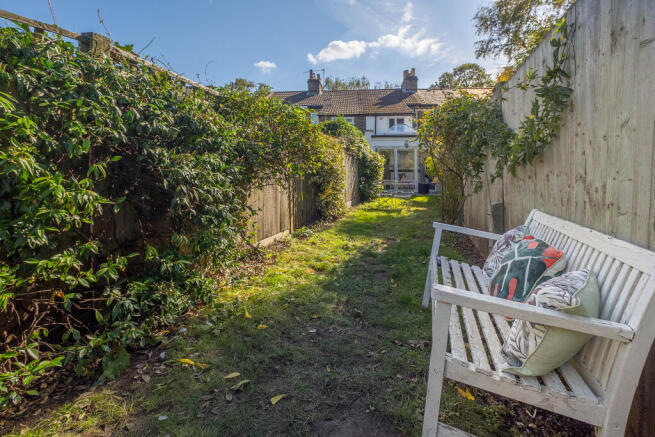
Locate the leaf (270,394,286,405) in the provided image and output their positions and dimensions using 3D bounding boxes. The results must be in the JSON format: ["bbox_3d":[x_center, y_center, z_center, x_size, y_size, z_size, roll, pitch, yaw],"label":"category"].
[{"bbox_3d":[-0.232,0.852,1.297,0.075,0.015,0.038,-6,11,-30],"label":"leaf"}]

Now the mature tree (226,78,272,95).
[{"bbox_3d":[-8.971,-8.500,31.000,6.500,14.000,6.500,0,0,0],"label":"mature tree"}]

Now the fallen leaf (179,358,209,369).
[{"bbox_3d":[-0.753,0.810,1.531,0.192,0.020,0.050,3,10,14],"label":"fallen leaf"}]

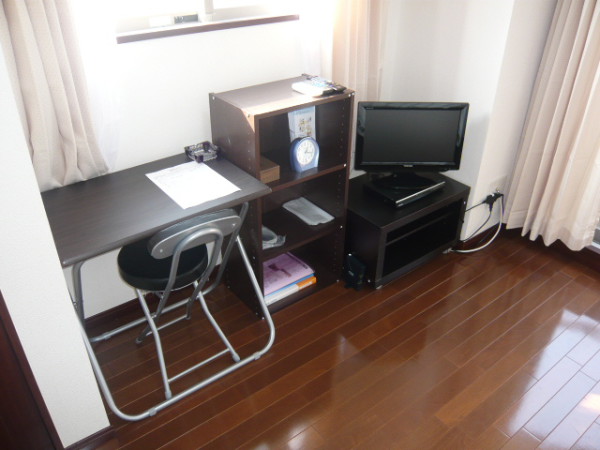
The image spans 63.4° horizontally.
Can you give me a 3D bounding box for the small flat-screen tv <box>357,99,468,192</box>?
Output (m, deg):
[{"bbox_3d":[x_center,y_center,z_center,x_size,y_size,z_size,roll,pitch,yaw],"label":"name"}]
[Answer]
[{"bbox_3d":[0.488,-0.387,2.250,0.476,0.407,0.167,0,32,-2],"label":"small flat-screen tv"}]

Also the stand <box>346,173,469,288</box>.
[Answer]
[{"bbox_3d":[0.463,-0.021,2.443,0.609,0.351,0.412,-21,38,-31],"label":"stand"}]

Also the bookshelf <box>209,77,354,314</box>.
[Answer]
[{"bbox_3d":[-0.071,-0.104,2.036,0.442,0.906,0.296,-22,39,-32],"label":"bookshelf"}]

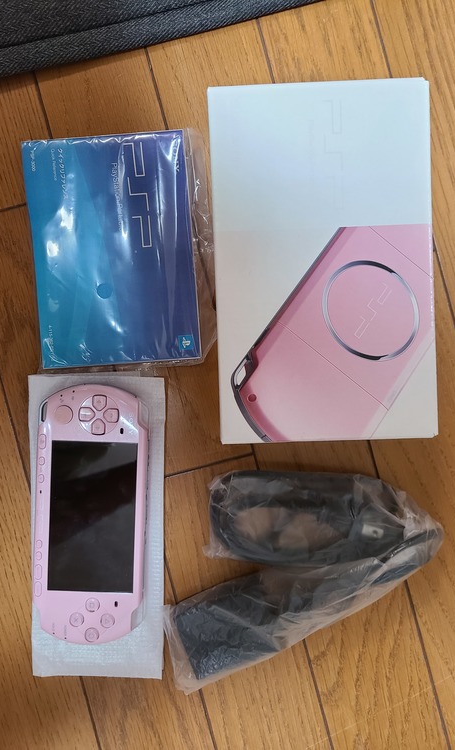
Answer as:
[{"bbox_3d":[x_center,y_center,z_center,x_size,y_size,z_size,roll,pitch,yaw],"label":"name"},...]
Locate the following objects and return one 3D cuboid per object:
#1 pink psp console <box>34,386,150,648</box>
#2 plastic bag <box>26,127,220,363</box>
[{"bbox_3d":[-0.088,0.091,0.365,0.071,0.019,0.169,2,91,1],"label":"pink psp console"},{"bbox_3d":[-0.068,-0.080,0.368,0.118,0.011,0.151,-4,91,1],"label":"plastic bag"}]

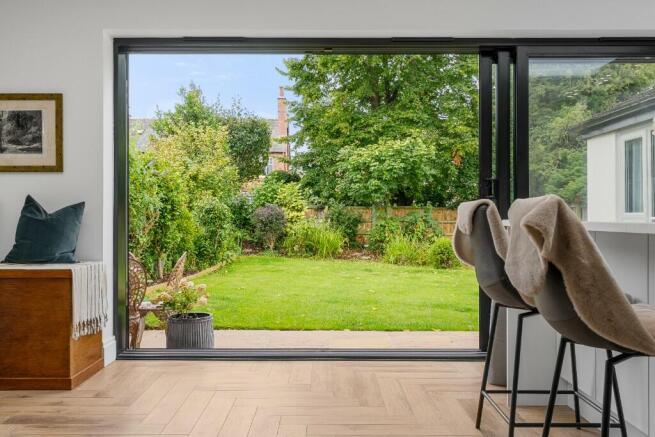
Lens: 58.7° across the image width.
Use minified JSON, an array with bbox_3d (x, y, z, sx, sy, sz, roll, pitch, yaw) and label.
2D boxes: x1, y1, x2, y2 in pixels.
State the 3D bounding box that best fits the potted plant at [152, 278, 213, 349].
[{"bbox_3d":[-1.113,0.757,4.500,0.480,0.580,0.460,0,0,0],"label":"potted plant"}]

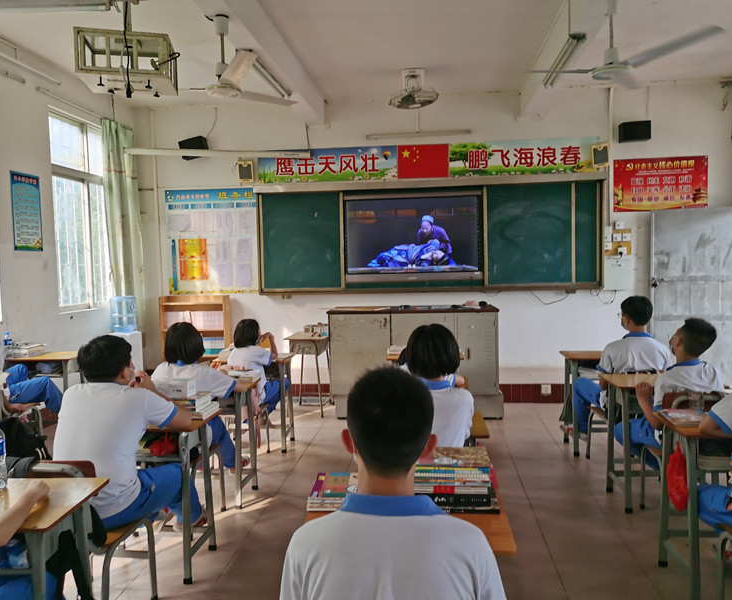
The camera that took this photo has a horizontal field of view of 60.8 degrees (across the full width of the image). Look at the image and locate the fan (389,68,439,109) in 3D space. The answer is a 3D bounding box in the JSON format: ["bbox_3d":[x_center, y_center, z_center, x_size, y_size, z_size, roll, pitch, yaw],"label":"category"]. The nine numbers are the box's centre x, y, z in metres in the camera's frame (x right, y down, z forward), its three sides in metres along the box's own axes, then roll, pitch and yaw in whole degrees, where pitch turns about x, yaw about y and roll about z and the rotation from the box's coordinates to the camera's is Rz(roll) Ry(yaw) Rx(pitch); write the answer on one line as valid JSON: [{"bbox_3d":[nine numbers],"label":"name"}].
[{"bbox_3d":[0.506,-2.218,6.536,0.500,0.370,0.500,-1,4,6],"label":"fan"}]

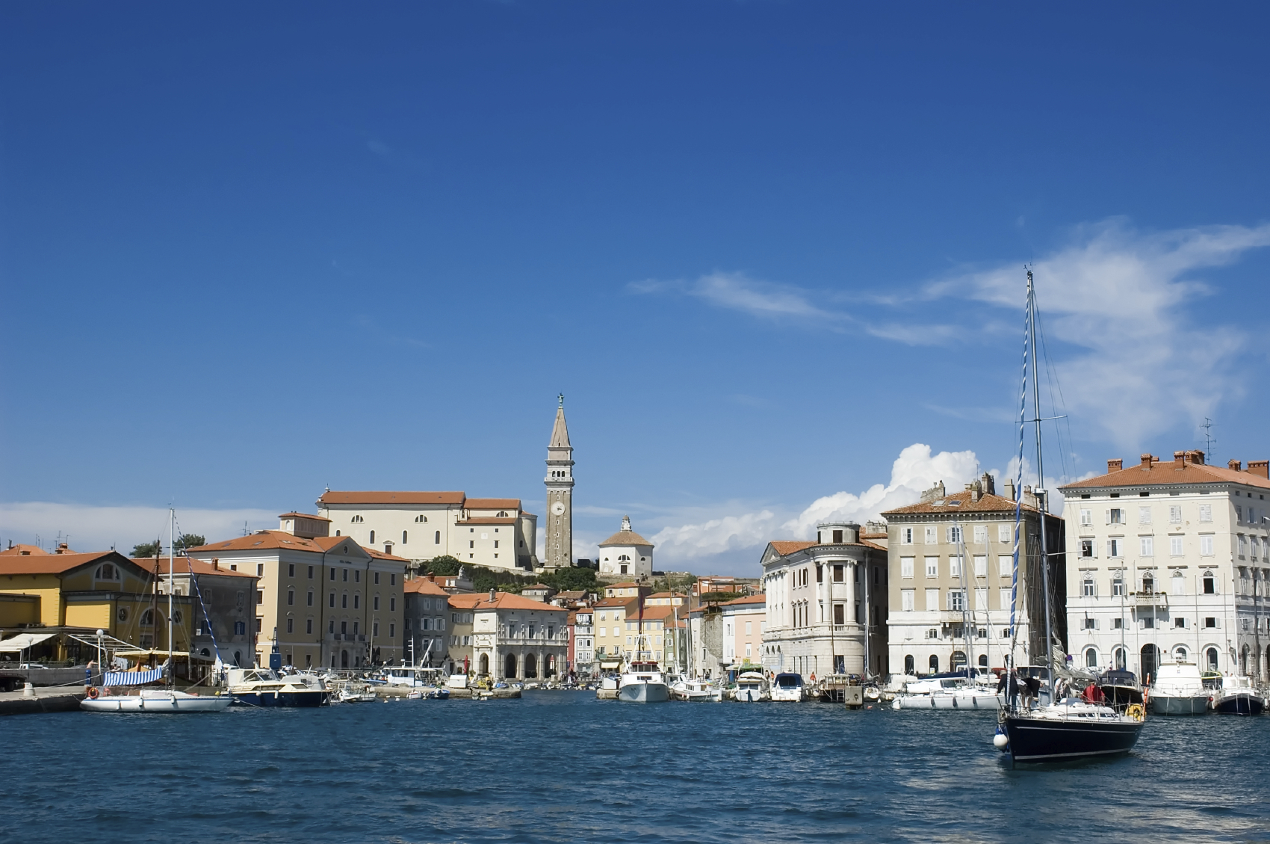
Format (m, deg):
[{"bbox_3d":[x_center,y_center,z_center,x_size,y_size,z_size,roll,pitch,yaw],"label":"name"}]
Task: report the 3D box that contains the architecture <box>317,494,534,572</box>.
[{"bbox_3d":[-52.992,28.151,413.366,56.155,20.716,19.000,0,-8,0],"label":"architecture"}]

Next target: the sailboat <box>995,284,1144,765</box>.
[{"bbox_3d":[15.893,3.434,61.718,3.800,18.200,12.000,-5,-10,32],"label":"sailboat"}]

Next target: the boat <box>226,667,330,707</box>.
[{"bbox_3d":[-28.337,20.946,128.665,8.200,3.200,2.900,0,-9,5],"label":"boat"}]

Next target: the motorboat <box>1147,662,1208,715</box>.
[{"bbox_3d":[40.218,19.453,119.508,4.000,3.900,11.000,-3,-9,19],"label":"motorboat"}]

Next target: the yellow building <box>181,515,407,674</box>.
[{"bbox_3d":[-43.069,22.942,210.695,15.000,21.556,28.500,-4,-9,26],"label":"yellow building"}]

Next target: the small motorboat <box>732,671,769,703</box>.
[{"bbox_3d":[11.943,26.582,163.479,2.800,2.988,6.800,-2,-9,11],"label":"small motorboat"}]

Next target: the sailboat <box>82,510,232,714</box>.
[{"bbox_3d":[-33.533,13.427,115.123,10.400,14.000,3.100,-1,-9,6],"label":"sailboat"}]

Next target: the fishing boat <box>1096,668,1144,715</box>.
[{"bbox_3d":[37.496,20.632,124.536,3.300,3.334,9.500,-4,-9,25],"label":"fishing boat"}]

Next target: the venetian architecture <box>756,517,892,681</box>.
[{"bbox_3d":[24.899,21.956,193.074,12.500,18.533,32.000,1,-9,-7],"label":"venetian architecture"}]

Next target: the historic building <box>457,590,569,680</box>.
[{"bbox_3d":[-21.132,36.725,279.606,10.500,15.200,17.000,-7,-11,41],"label":"historic building"}]

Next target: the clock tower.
[{"bbox_3d":[-19.196,15.867,413.188,7.200,46.787,7.200,0,-9,-1],"label":"clock tower"}]

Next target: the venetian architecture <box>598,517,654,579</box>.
[{"bbox_3d":[-2.298,32.330,423.162,14.400,15.600,14.400,-1,-9,7],"label":"venetian architecture"}]

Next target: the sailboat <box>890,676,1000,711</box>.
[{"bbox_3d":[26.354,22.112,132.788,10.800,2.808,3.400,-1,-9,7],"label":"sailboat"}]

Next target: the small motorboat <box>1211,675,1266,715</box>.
[{"bbox_3d":[43.665,19.645,117.343,3.100,2.900,8.400,-3,-9,18],"label":"small motorboat"}]

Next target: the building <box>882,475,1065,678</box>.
[{"bbox_3d":[39.101,18.985,191.299,16.000,24.000,14.500,-3,-9,20],"label":"building"}]

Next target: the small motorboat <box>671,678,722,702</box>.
[{"bbox_3d":[6.107,26.535,160.926,5.200,2.306,2.100,4,-9,-23],"label":"small motorboat"}]

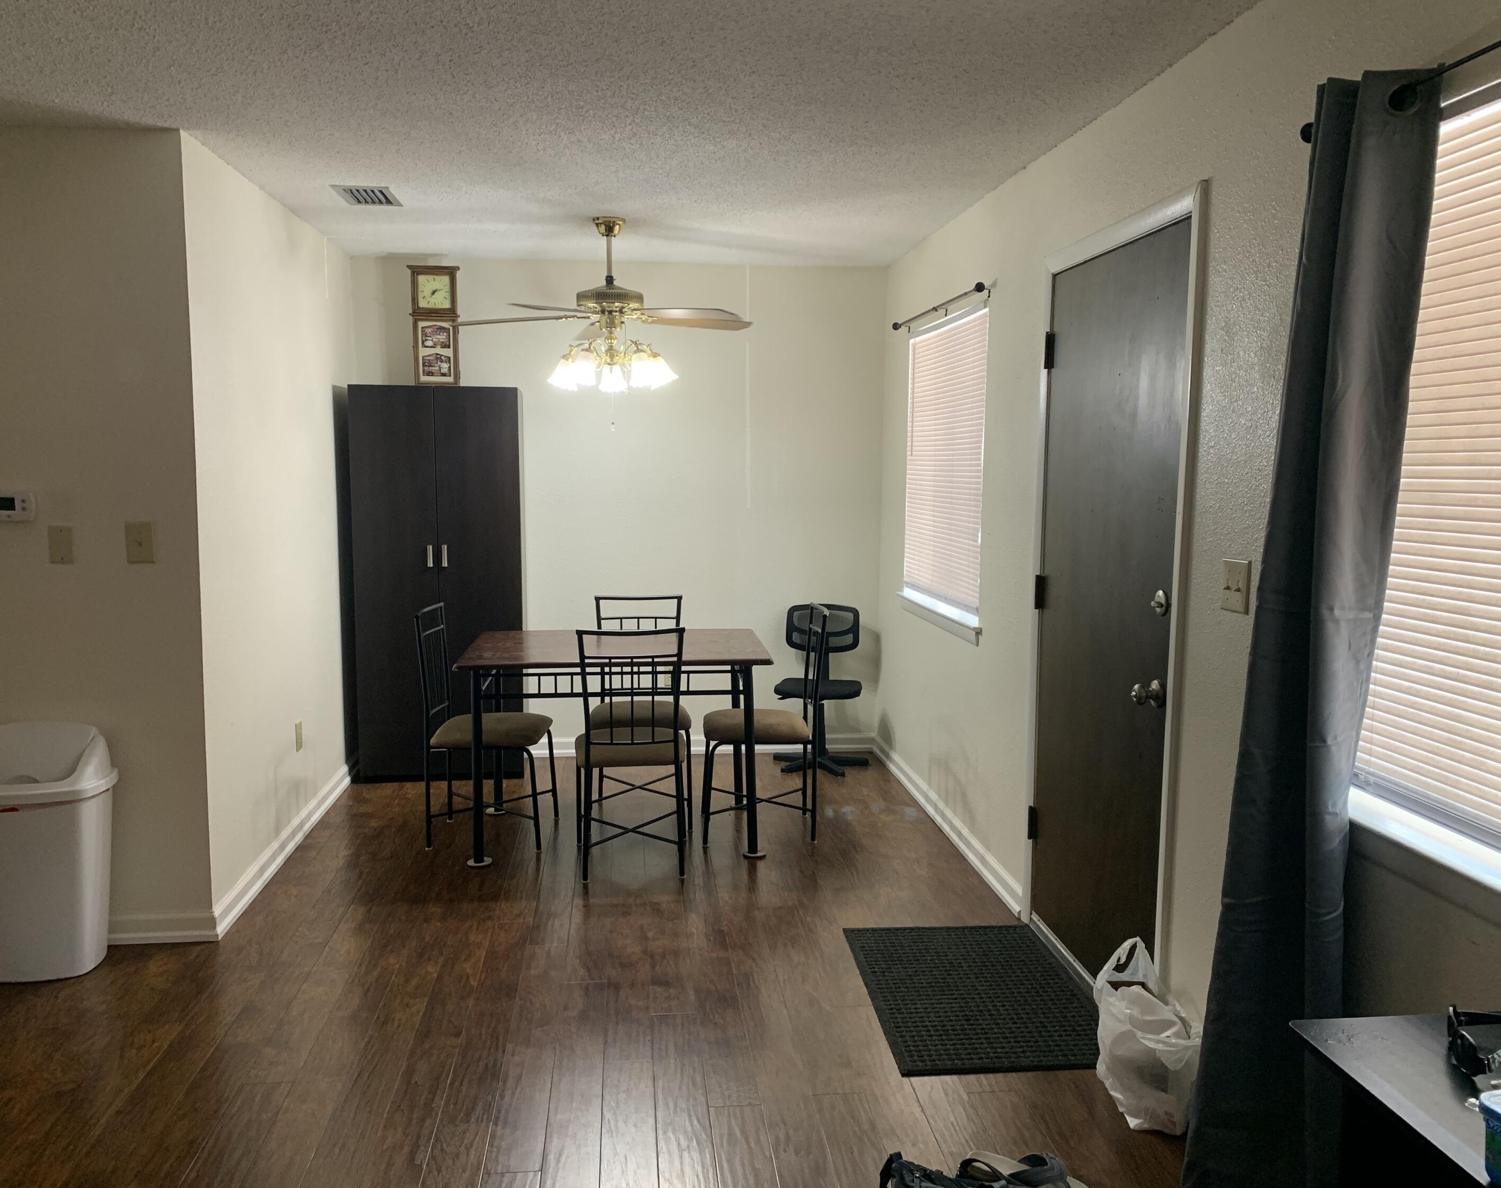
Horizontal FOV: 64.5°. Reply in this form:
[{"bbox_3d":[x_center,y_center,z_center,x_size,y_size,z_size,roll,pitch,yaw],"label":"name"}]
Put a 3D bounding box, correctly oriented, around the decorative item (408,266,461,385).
[{"bbox_3d":[-1.465,-1.236,5.547,0.230,0.562,0.100,0,7,-6],"label":"decorative item"}]

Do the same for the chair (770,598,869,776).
[{"bbox_3d":[0.347,0.454,5.834,0.465,0.785,0.485,1,7,8],"label":"chair"}]

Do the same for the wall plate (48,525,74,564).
[{"bbox_3d":[-2.047,-0.144,3.526,0.068,0.114,0.008,0,7,-6],"label":"wall plate"}]

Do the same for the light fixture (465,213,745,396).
[{"bbox_3d":[-0.550,-1.147,4.769,1.280,0.690,1.280,0,7,-6],"label":"light fixture"}]

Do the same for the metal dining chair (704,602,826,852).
[{"bbox_3d":[0.047,0.506,4.799,0.480,0.917,0.420,0,7,-4],"label":"metal dining chair"}]

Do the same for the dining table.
[{"bbox_3d":[-0.530,0.583,4.769,1.165,0.762,0.820,0,7,-6],"label":"dining table"}]

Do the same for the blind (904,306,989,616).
[{"bbox_3d":[0.795,-0.541,4.906,0.040,1.160,1.190,0,7,-6],"label":"blind"}]

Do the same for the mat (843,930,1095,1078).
[{"bbox_3d":[0.643,1.129,3.398,0.615,0.010,0.914,0,7,-4],"label":"mat"}]

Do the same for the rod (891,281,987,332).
[{"bbox_3d":[0.753,-1.142,4.814,0.070,0.056,1.330,0,7,-6],"label":"rod"}]

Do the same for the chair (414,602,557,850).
[{"bbox_3d":[-1.032,0.508,4.705,0.482,0.917,0.425,0,7,-1],"label":"chair"}]

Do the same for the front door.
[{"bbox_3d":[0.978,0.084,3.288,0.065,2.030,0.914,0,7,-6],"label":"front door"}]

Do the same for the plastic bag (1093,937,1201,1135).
[{"bbox_3d":[0.919,1.022,2.777,0.190,0.365,0.275,0,7,-6],"label":"plastic bag"}]

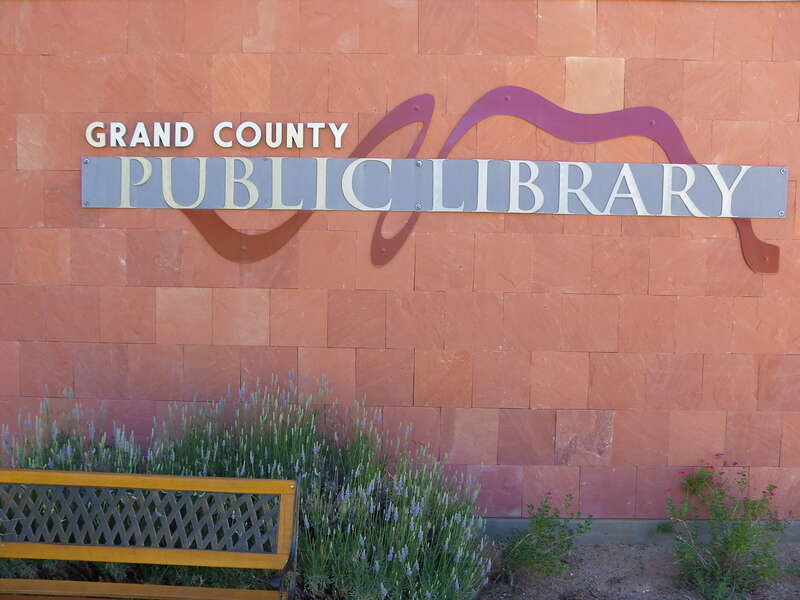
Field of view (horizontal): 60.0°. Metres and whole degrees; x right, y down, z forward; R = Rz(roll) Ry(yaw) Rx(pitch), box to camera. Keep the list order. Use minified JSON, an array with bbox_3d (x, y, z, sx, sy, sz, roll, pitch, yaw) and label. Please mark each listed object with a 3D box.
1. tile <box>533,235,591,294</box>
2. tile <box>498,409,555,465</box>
[{"bbox_3d":[0.854,-0.187,3.657,0.305,0.305,0.030,1,3,0],"label":"tile"},{"bbox_3d":[0.673,0.725,3.701,0.304,0.304,0.030,1,4,1],"label":"tile"}]

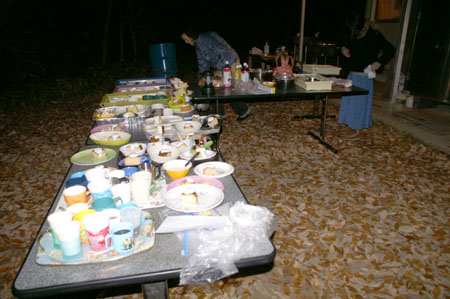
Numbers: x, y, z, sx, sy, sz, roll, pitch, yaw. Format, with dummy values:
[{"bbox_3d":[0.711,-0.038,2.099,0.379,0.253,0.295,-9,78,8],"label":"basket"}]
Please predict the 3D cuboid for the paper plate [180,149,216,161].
[{"bbox_3d":[-0.141,0.035,1.803,0.191,0.026,0.191,0,20,0],"label":"paper plate"}]

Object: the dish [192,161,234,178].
[{"bbox_3d":[-0.052,0.109,1.631,0.195,0.026,0.195,0,20,0],"label":"dish"}]

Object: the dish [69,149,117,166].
[{"bbox_3d":[-0.693,0.048,1.799,0.229,0.023,0.229,0,20,0],"label":"dish"}]

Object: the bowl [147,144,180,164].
[{"bbox_3d":[-0.337,0.033,1.854,0.177,0.063,0.177,0,20,0],"label":"bowl"}]

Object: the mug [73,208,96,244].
[{"bbox_3d":[-0.475,0.271,1.164,0.095,0.100,0.084,0,20,0],"label":"mug"}]

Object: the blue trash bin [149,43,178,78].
[{"bbox_3d":[-1.357,-1.916,7.600,0.580,0.900,0.580,-3,20,-9],"label":"blue trash bin"}]

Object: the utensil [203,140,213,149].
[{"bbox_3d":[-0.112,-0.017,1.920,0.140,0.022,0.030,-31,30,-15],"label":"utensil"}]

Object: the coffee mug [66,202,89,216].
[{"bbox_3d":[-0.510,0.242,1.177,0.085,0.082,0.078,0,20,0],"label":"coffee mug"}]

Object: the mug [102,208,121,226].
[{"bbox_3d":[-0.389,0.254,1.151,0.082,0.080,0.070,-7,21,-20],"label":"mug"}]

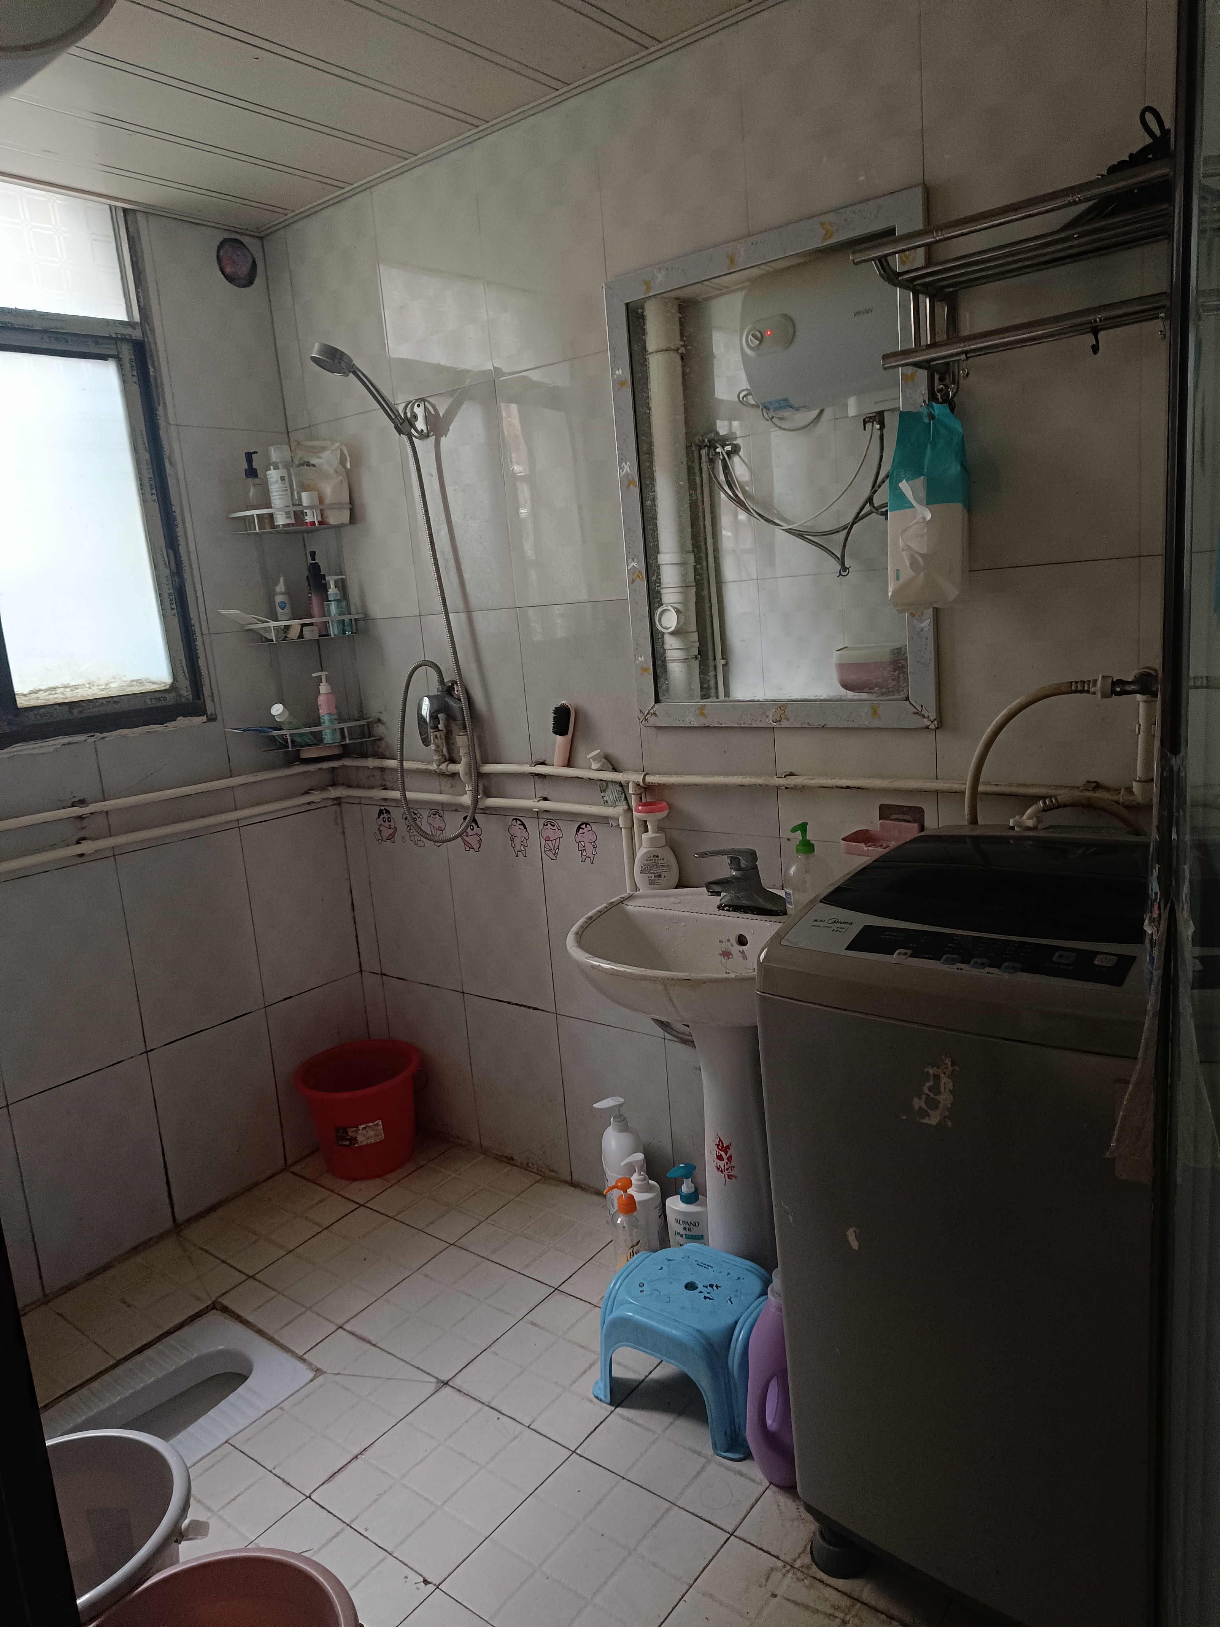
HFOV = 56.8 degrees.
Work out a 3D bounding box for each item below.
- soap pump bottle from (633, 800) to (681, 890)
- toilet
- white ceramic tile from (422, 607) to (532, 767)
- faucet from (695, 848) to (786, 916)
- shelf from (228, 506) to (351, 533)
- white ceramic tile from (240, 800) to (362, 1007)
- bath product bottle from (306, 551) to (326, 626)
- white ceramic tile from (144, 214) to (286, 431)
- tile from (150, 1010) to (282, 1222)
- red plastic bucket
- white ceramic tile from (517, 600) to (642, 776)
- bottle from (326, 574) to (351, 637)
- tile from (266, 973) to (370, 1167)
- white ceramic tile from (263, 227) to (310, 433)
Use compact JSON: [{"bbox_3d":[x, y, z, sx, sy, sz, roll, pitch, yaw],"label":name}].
[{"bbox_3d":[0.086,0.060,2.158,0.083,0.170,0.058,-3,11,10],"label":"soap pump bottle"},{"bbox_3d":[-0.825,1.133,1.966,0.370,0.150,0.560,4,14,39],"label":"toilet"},{"bbox_3d":[-0.285,-0.218,2.470,0.300,0.446,0.012,4,14,39],"label":"white ceramic tile"},{"bbox_3d":[0.211,0.122,1.967,0.130,0.144,0.190,4,14,39],"label":"faucet"},{"bbox_3d":[-0.732,-0.677,2.608,0.280,0.050,0.190,-6,11,-5],"label":"shelf"},{"bbox_3d":[-0.769,0.221,2.802,0.010,0.450,0.300,5,15,40],"label":"white ceramic tile"},{"bbox_3d":[-0.681,-0.512,2.630,0.044,0.200,0.042,4,14,39],"label":"bath product bottle"},{"bbox_3d":[-0.883,-1.089,2.541,0.010,0.433,0.300,5,15,40],"label":"white ceramic tile"},{"bbox_3d":[-0.923,0.707,2.665,0.010,0.419,0.298,5,15,40],"label":"tile"},{"bbox_3d":[-0.606,0.737,2.779,0.305,0.245,0.305,-5,11,1],"label":"red plastic bucket"},{"bbox_3d":[-0.057,-0.215,2.292,0.300,0.420,0.012,4,14,39],"label":"white ceramic tile"},{"bbox_3d":[-0.647,-0.490,2.656,0.055,0.140,0.050,-2,12,14],"label":"bottle"},{"bbox_3d":[-0.724,0.637,2.860,0.012,0.413,0.295,4,14,38],"label":"tile"},{"bbox_3d":[-0.741,-1.114,2.607,0.082,0.438,0.012,4,14,39],"label":"white ceramic tile"}]

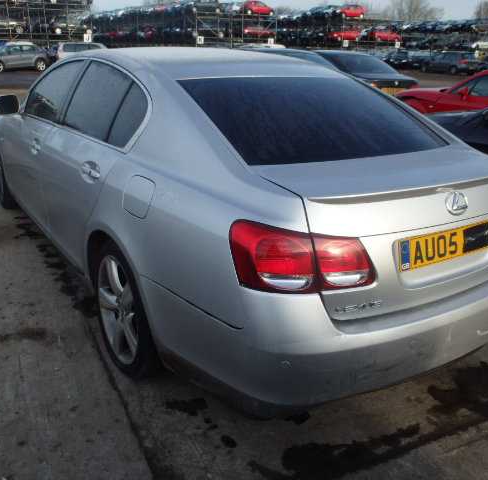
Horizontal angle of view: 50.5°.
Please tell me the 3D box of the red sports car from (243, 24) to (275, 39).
[{"bbox_3d":[1.691,-21.285,52.850,3.700,1.380,1.650,-6,22,-21],"label":"red sports car"}]

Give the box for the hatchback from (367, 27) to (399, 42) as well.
[{"bbox_3d":[15.020,-21.794,54.959,3.800,1.420,1.660,-8,23,-25],"label":"hatchback"}]

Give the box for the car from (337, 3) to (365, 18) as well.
[{"bbox_3d":[10.977,-23.663,53.612,3.650,1.430,1.650,-11,24,-29],"label":"car"}]

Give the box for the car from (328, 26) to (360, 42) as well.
[{"bbox_3d":[10.505,-21.588,54.385,3.950,1.340,1.700,-11,24,-29],"label":"car"}]

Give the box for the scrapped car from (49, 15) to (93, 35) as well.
[{"bbox_3d":[-14.113,-17.775,42.862,3.850,1.430,1.670,-7,22,-21],"label":"scrapped car"}]

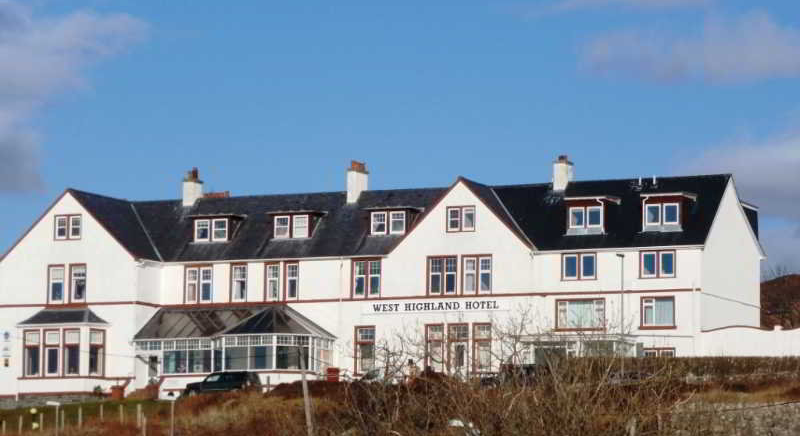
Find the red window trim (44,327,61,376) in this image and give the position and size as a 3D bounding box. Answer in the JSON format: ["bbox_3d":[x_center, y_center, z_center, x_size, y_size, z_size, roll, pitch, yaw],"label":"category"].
[{"bbox_3d":[-19.627,7.647,202.291,1.079,2.697,0.180,-2,-6,22],"label":"red window trim"}]

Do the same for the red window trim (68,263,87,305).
[{"bbox_3d":[-18.348,3.769,204.335,1.138,2.347,0.180,-2,-6,22],"label":"red window trim"}]

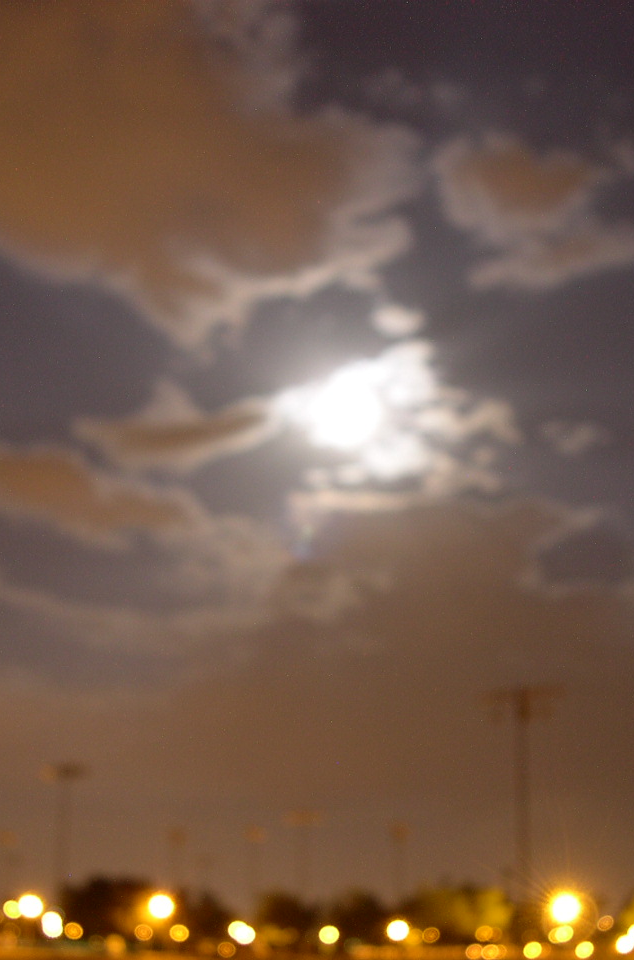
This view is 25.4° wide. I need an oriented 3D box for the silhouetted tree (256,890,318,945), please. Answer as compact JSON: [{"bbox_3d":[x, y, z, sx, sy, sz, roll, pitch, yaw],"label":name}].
[{"bbox_3d":[-3.437,49.047,157.545,6.730,5.150,6.730,0,-18,-1],"label":"silhouetted tree"}]

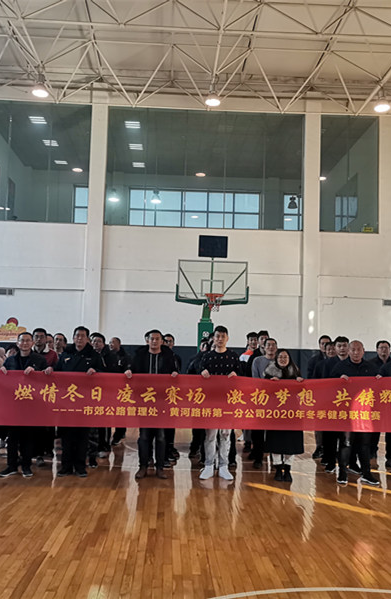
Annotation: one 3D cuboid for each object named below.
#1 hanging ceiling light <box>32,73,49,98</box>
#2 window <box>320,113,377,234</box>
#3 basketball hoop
[{"bbox_3d":[-4.519,-6.281,17.576,0.460,0.530,0.460,2,-5,-3],"label":"hanging ceiling light"},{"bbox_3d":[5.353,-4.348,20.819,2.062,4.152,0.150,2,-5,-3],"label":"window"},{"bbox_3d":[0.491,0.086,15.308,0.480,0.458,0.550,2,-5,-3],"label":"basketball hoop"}]

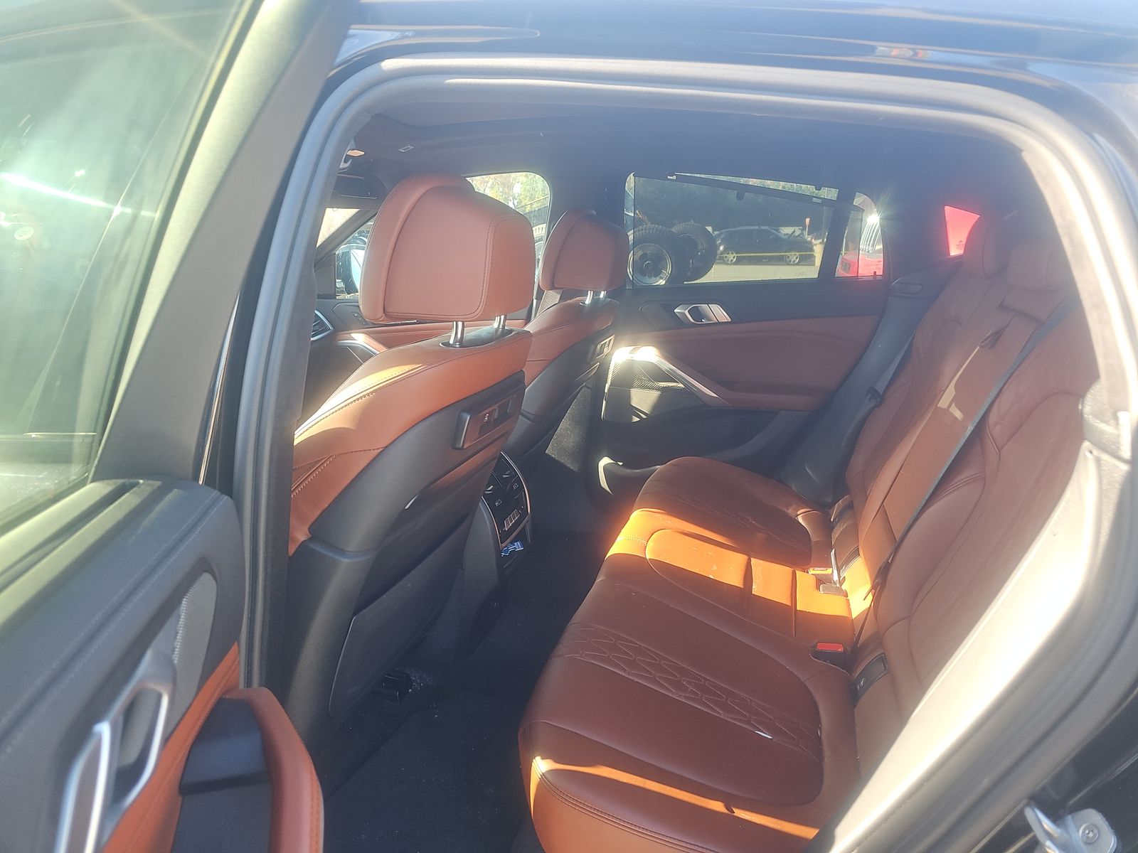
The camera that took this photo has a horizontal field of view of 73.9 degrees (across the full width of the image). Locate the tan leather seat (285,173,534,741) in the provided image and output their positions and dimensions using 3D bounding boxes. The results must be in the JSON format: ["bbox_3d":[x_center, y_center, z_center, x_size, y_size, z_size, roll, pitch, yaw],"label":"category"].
[{"bbox_3d":[-0.504,0.103,1.258,0.830,0.980,0.540,3,13,14],"label":"tan leather seat"}]

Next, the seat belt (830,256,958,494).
[{"bbox_3d":[0.809,-0.094,1.885,0.260,0.620,0.120,3,13,14],"label":"seat belt"}]

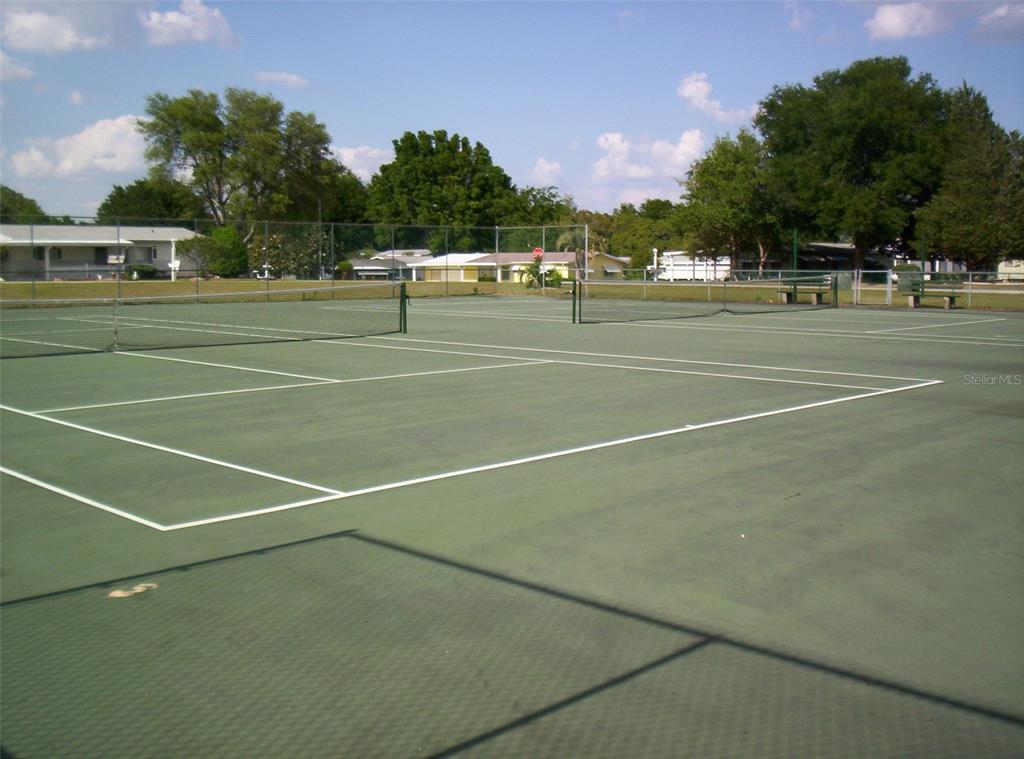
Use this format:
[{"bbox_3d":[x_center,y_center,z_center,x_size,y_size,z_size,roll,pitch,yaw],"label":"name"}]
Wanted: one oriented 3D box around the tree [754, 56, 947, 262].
[{"bbox_3d":[24.300,-15.097,78.871,13.454,15.848,12.500,2,7,17],"label":"tree"}]

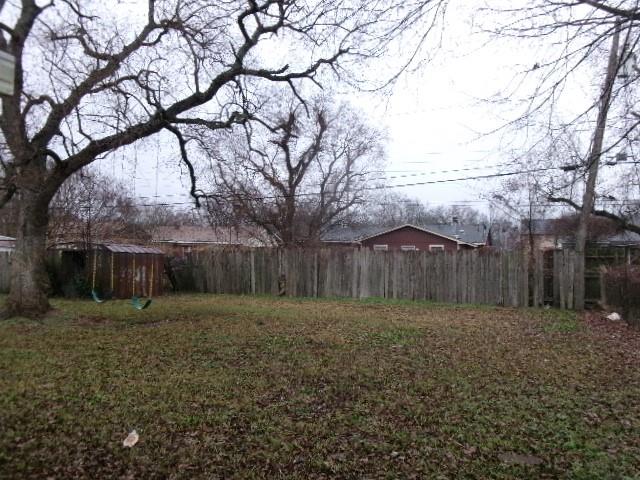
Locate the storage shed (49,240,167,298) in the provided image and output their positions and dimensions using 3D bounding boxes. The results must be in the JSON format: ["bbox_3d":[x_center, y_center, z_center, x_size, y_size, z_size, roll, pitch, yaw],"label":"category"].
[{"bbox_3d":[-7.990,1.070,19.600,2.980,1.970,2.600,0,-2,23],"label":"storage shed"}]

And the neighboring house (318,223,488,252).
[{"bbox_3d":[7.200,0.820,41.500,13.300,4.300,10.500,0,-2,16],"label":"neighboring house"}]

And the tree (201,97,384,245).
[{"bbox_3d":[-1.330,-2.300,25.300,9.000,9.300,8.500,0,-2,23],"label":"tree"}]

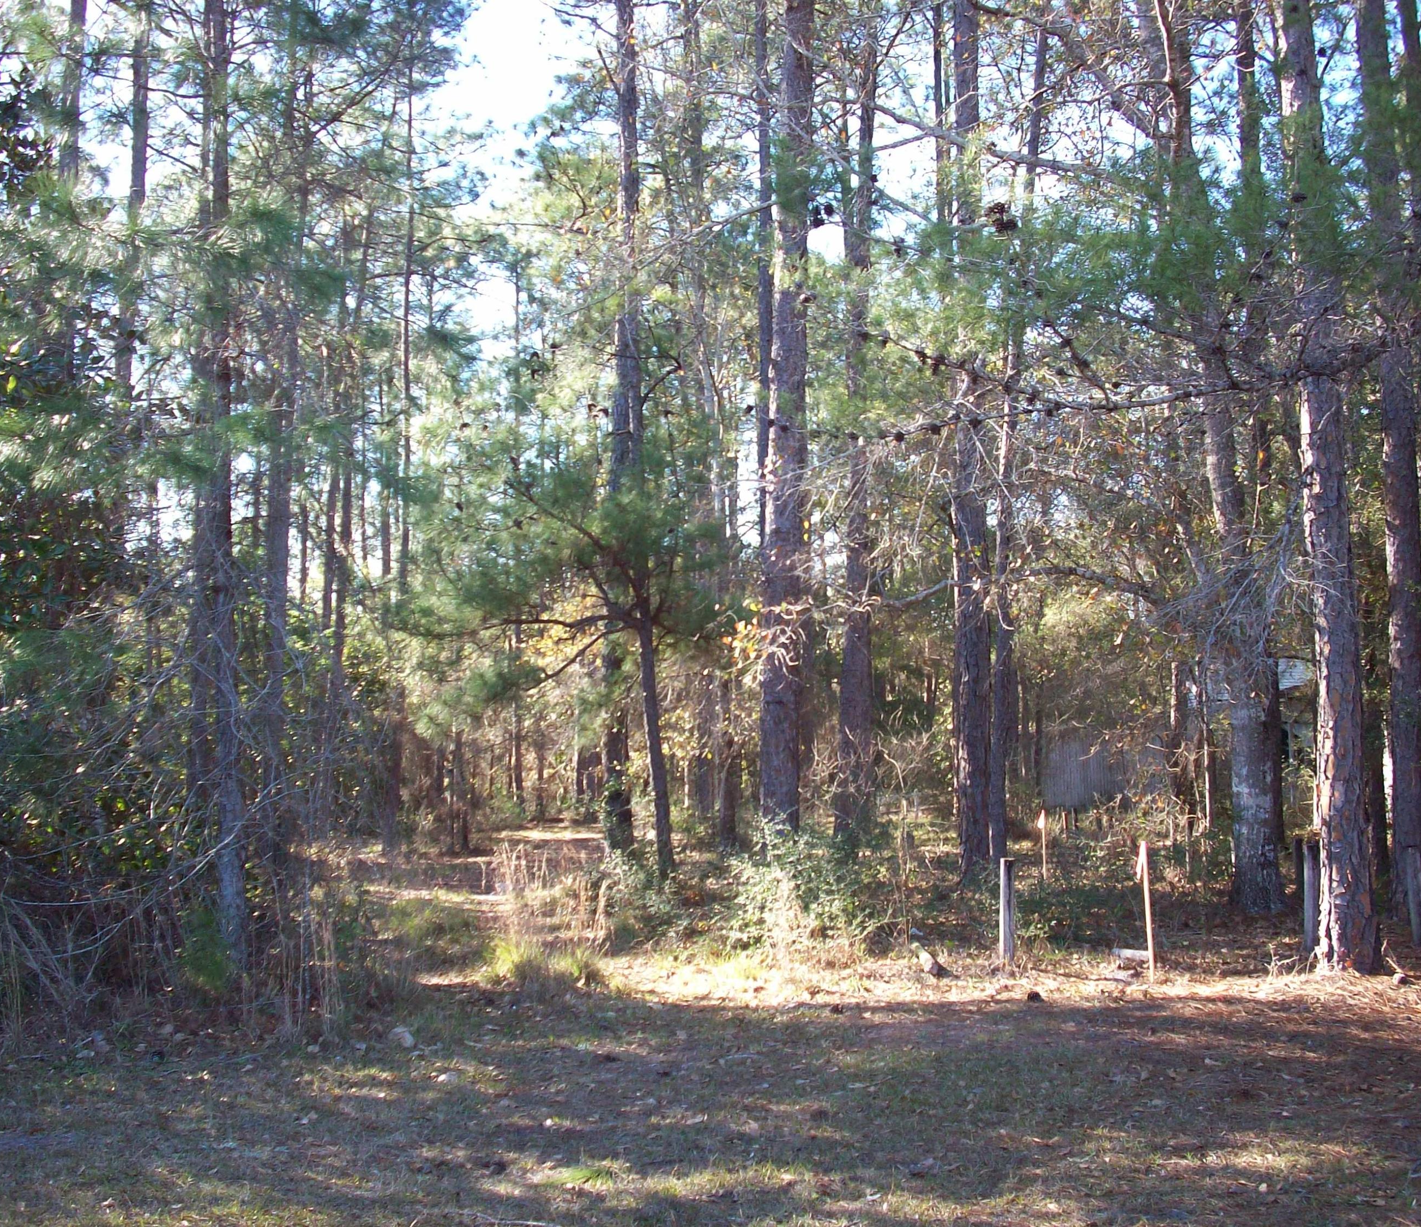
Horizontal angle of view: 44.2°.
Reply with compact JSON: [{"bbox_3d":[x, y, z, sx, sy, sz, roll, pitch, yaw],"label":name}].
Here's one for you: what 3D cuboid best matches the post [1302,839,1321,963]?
[{"bbox_3d":[4.961,2.379,14.511,0.137,0.993,0.137,1,-5,0],"label":"post"}]

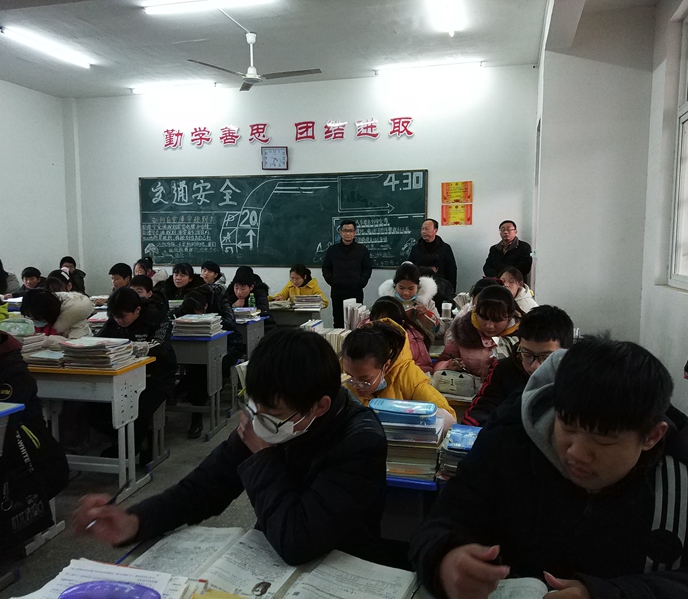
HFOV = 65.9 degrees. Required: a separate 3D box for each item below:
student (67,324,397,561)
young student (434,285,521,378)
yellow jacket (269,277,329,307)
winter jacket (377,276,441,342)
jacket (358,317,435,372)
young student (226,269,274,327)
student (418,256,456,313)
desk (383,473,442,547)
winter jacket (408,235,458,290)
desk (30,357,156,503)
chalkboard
[{"bbox_3d":[-0.255,0.683,1.403,0.720,1.255,0.640,3,6,23],"label":"student"},{"bbox_3d":[0.751,0.544,2.897,0.580,1.235,0.650,1,6,11],"label":"young student"},{"bbox_3d":[-0.500,0.028,6.277,0.640,0.620,0.480,2,7,19],"label":"yellow jacket"},{"bbox_3d":[0.503,0.202,4.155,0.530,0.740,0.450,2,7,14],"label":"winter jacket"},{"bbox_3d":[0.309,0.410,3.274,0.500,0.620,0.480,2,7,14],"label":"jacket"},{"bbox_3d":[-0.941,0.299,5.420,0.560,1.200,0.630,2,6,14],"label":"young student"},{"bbox_3d":[0.882,0.298,5.110,0.500,1.320,0.650,2,7,14],"label":"student"},{"bbox_3d":[0.061,0.951,2.052,0.600,0.760,0.400,2,7,14],"label":"desk"},{"bbox_3d":[1.024,-0.359,6.164,0.580,0.770,0.360,3,6,26],"label":"winter jacket"},{"bbox_3d":[-1.503,0.754,3.227,0.600,0.735,0.400,1,6,11],"label":"desk"},{"bbox_3d":[-0.923,-1.027,6.962,3.972,1.218,0.050,2,7,14],"label":"chalkboard"}]

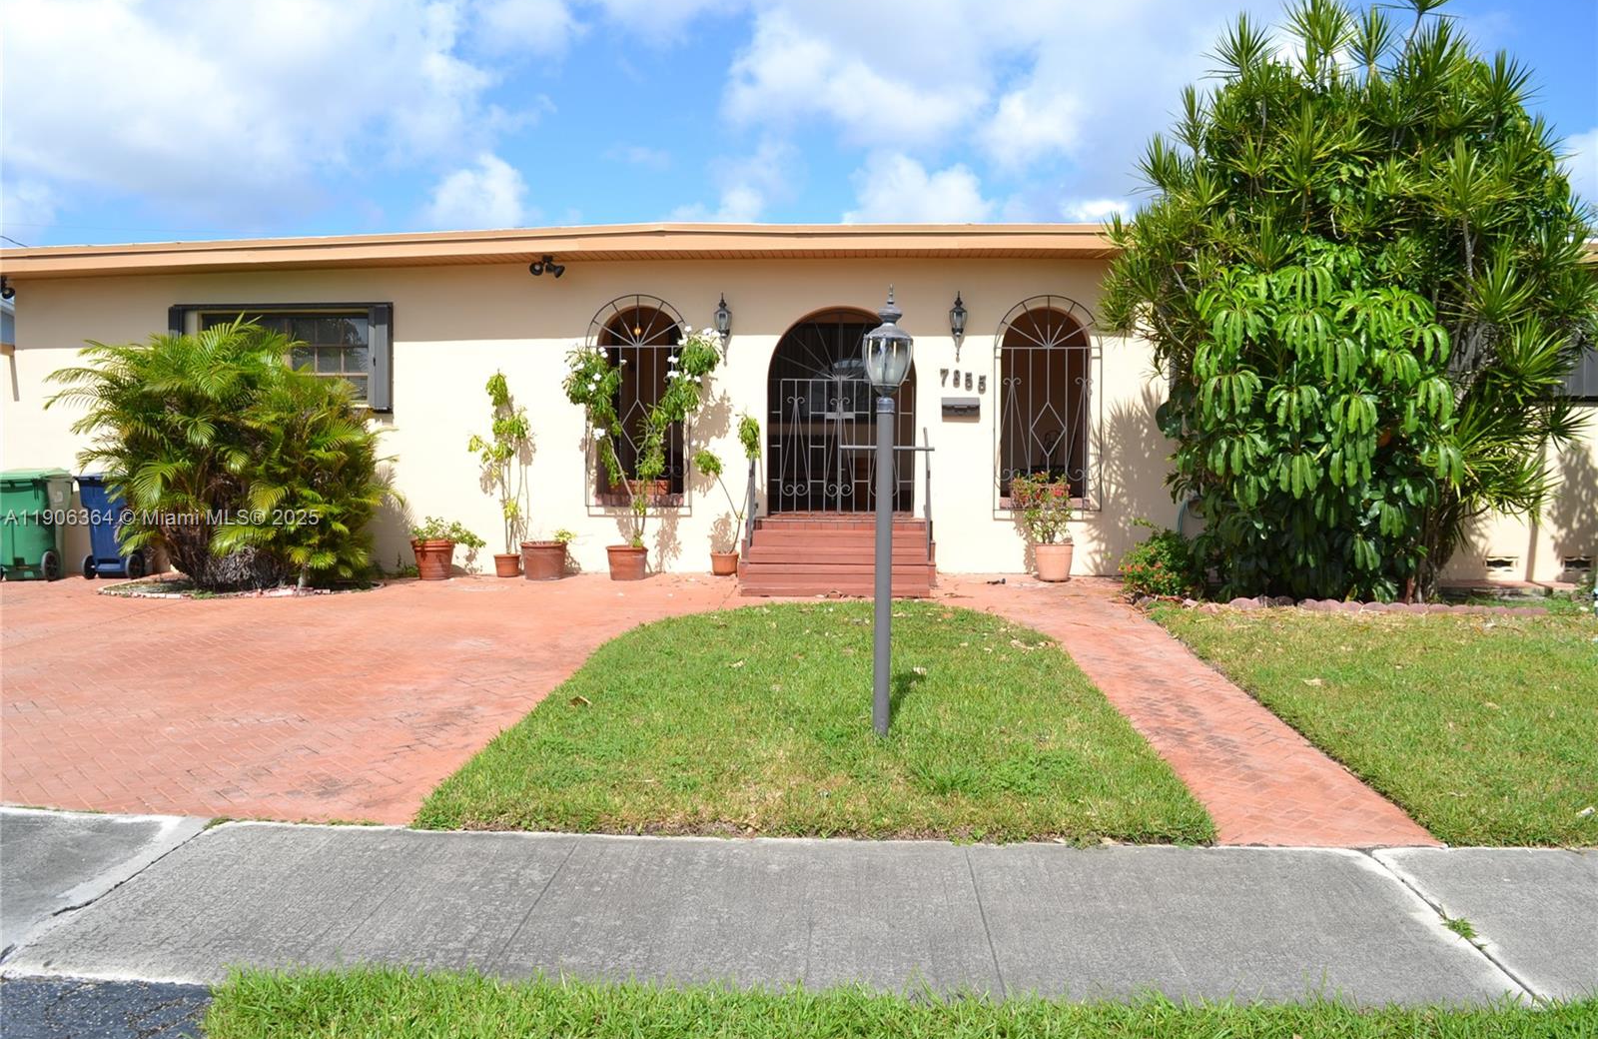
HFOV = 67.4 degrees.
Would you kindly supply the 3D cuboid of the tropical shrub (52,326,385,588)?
[{"bbox_3d":[-5.480,-0.630,11.350,3.100,2.600,2.600,0,4,2],"label":"tropical shrub"}]

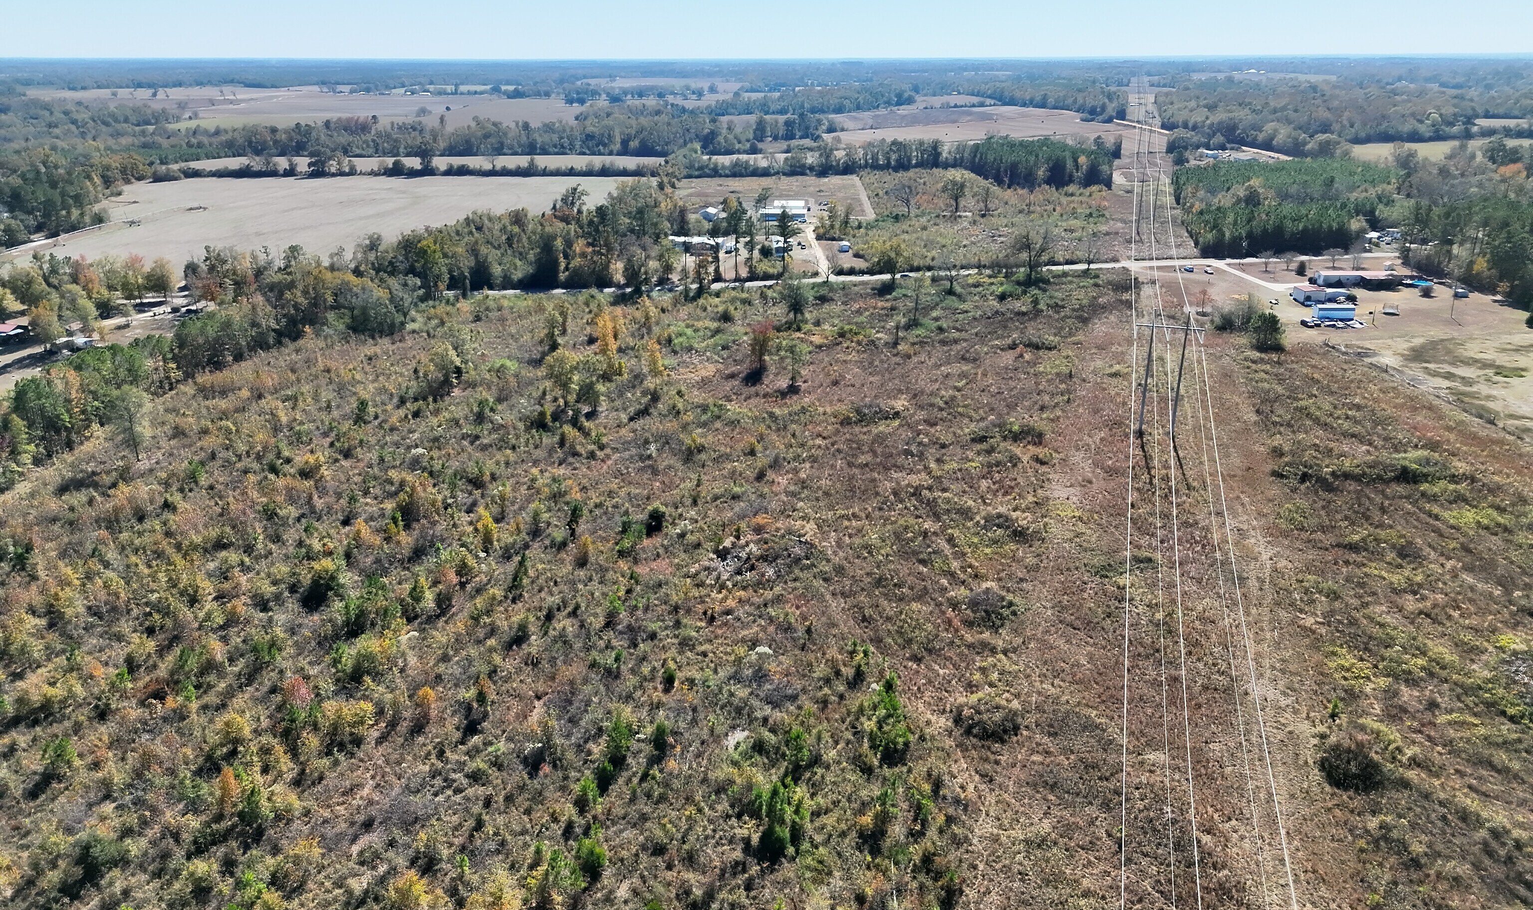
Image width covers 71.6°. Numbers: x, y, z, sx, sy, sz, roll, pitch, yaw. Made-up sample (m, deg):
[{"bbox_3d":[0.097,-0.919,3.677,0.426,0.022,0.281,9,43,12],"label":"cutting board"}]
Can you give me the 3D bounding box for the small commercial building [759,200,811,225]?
[{"bbox_3d":[7.925,-111.023,484.147,20.700,6.800,19.000,0,21,0],"label":"small commercial building"}]

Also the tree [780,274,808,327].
[{"bbox_3d":[7.616,-42.891,294.332,7.282,13.778,7.282,0,21,0],"label":"tree"}]

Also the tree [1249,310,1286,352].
[{"bbox_3d":[126.498,-31.376,268.678,8.579,10.075,8.579,0,21,0],"label":"tree"}]

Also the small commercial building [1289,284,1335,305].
[{"bbox_3d":[164.431,-48.215,321.020,7.800,4.400,8.000,-2,21,-5],"label":"small commercial building"}]

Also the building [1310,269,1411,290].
[{"bbox_3d":[192.974,-57.597,345.548,25.000,4.500,9.000,0,21,0],"label":"building"}]

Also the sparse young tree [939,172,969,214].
[{"bbox_3d":[87.466,-122.371,496.741,12.684,18.885,12.684,0,21,0],"label":"sparse young tree"}]

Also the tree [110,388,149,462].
[{"bbox_3d":[-116.982,-5.531,195.525,6.334,14.215,6.334,0,21,0],"label":"tree"}]

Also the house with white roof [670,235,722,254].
[{"bbox_3d":[-27.595,-81.959,410.765,20.000,4.500,8.500,3,21,8],"label":"house with white roof"}]

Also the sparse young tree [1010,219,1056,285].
[{"bbox_3d":[85.802,-65.660,343.888,14.306,21.056,14.306,0,21,0],"label":"sparse young tree"}]

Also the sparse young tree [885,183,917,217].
[{"bbox_3d":[61.576,-117.206,488.534,13.105,15.108,13.105,0,21,0],"label":"sparse young tree"}]

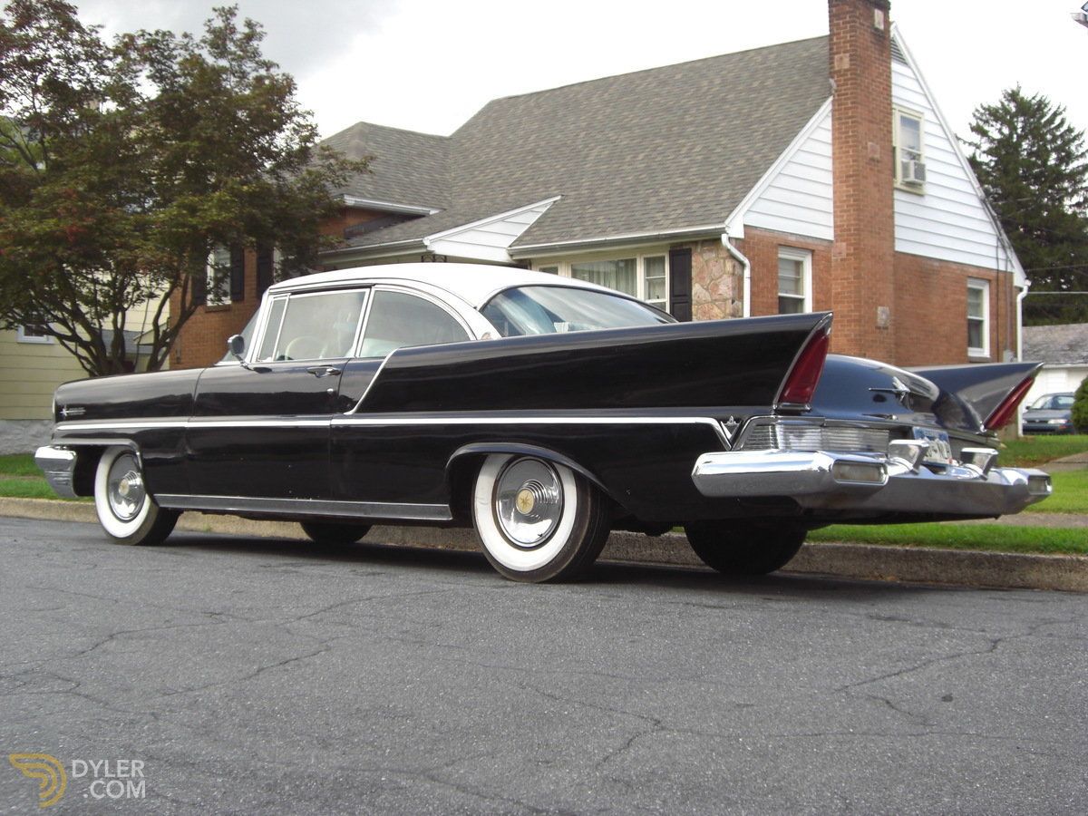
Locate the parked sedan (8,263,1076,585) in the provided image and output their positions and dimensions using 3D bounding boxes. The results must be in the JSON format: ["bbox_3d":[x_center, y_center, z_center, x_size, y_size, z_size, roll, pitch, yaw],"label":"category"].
[{"bbox_3d":[-0.373,0.075,7.994,5.700,1.530,2.040,-1,-5,41],"label":"parked sedan"}]

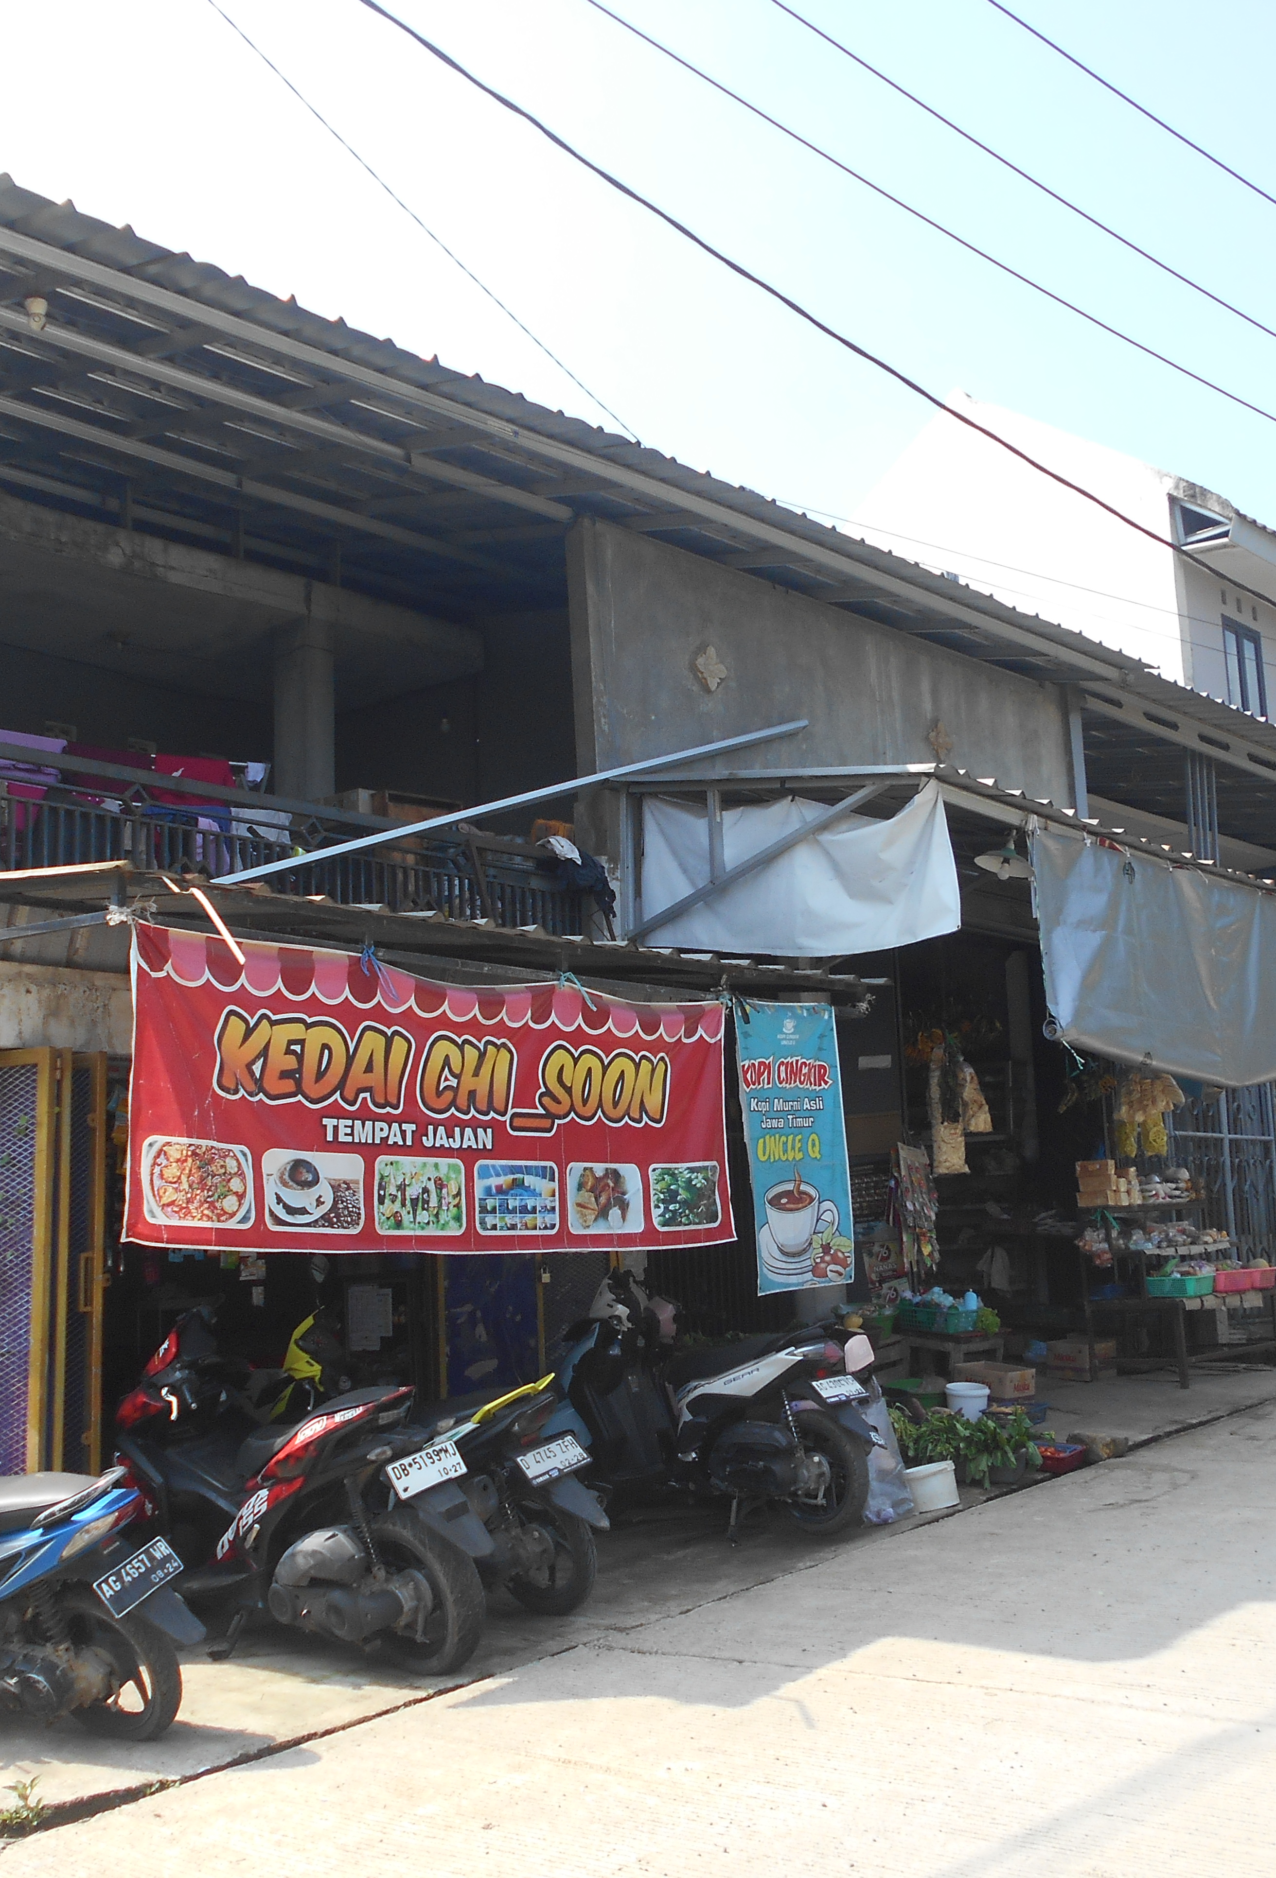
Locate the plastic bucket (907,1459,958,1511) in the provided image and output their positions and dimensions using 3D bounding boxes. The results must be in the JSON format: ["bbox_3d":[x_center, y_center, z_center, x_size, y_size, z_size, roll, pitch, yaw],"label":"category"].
[{"bbox_3d":[1.298,2.395,8.306,0.225,0.205,0.225,-2,-9,0],"label":"plastic bucket"}]

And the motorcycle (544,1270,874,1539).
[{"bbox_3d":[0.279,1.990,8.250,1.880,1.130,0.690,-10,-12,39],"label":"motorcycle"}]

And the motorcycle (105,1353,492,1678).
[{"bbox_3d":[-1.171,1.935,6.638,1.950,1.120,0.710,-11,-13,43],"label":"motorcycle"}]

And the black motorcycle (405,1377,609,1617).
[{"bbox_3d":[-0.809,1.978,7.234,1.880,1.100,0.690,-10,-12,40],"label":"black motorcycle"}]

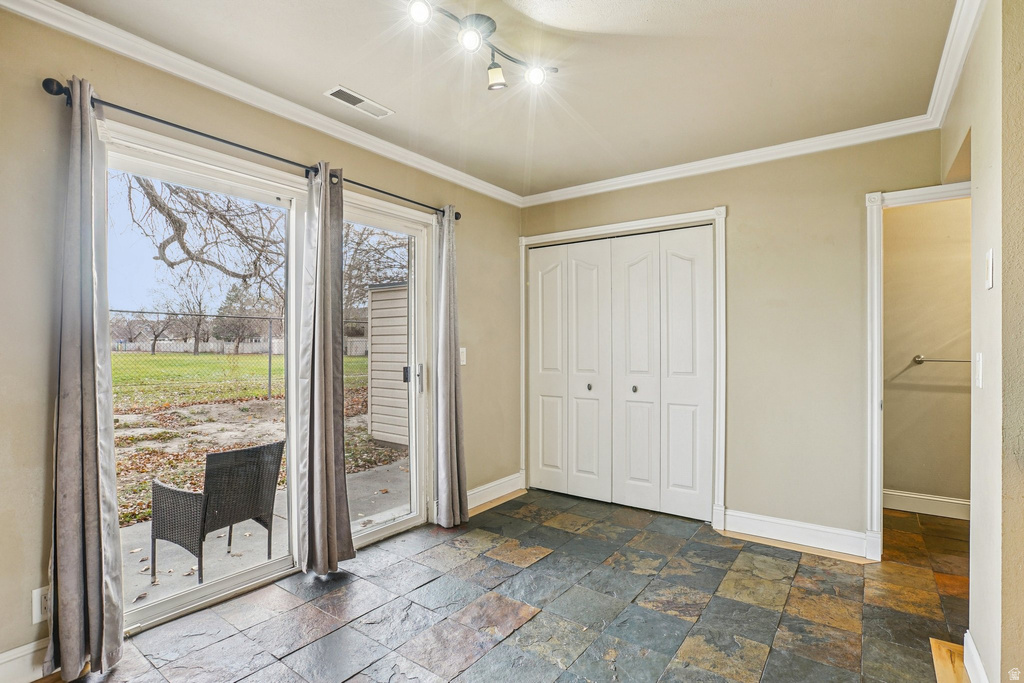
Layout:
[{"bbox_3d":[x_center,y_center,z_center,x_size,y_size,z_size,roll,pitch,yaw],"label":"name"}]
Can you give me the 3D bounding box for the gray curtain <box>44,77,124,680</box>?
[{"bbox_3d":[-1.591,0.136,1.807,0.133,2.188,0.205,0,-1,37],"label":"gray curtain"}]

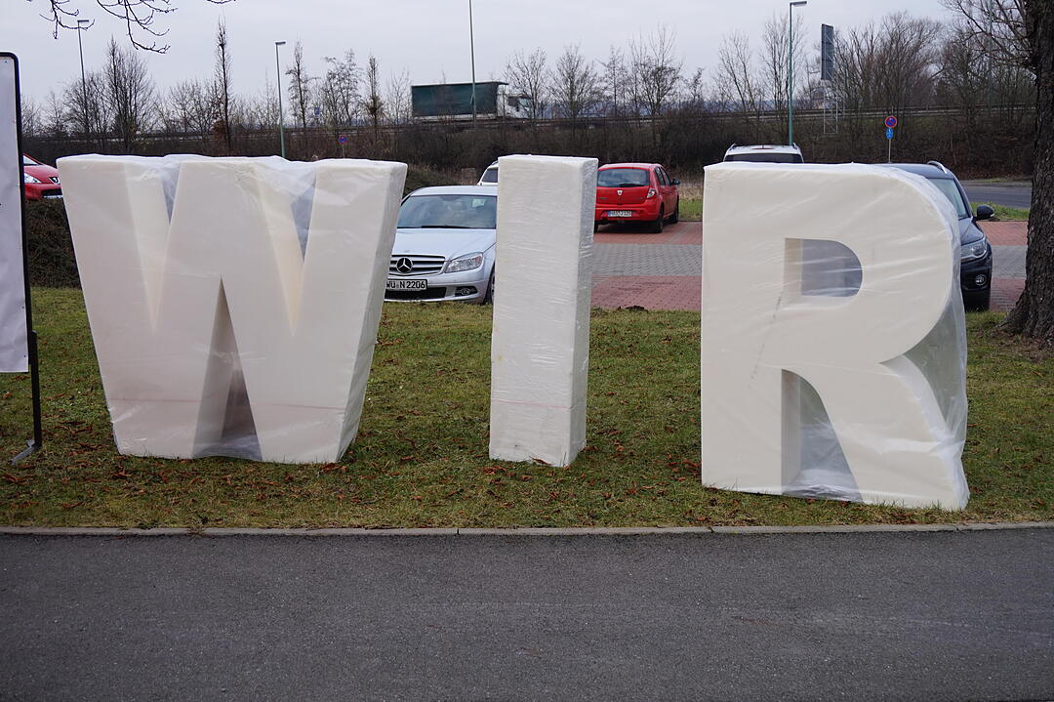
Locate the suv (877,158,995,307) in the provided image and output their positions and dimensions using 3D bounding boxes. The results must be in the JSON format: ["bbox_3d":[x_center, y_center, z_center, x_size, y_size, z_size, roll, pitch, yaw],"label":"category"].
[{"bbox_3d":[4.667,-1.526,15.838,1.830,1.690,4.430,1,10,13],"label":"suv"}]

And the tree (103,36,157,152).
[{"bbox_3d":[-22.701,-14.575,72.000,2.925,6.925,2.925,-1,10,0],"label":"tree"}]

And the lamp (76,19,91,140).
[{"bbox_3d":[-17.554,-10.106,50.514,0.600,6.100,0.220,-1,10,0],"label":"lamp"}]

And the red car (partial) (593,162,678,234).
[{"bbox_3d":[2.361,-3.469,27.814,1.780,1.530,4.030,1,10,13],"label":"red car (partial)"}]

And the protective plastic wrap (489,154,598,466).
[{"bbox_3d":[0.110,-0.273,8.203,0.559,1.954,0.550,4,11,12],"label":"protective plastic wrap"}]

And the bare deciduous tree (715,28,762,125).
[{"bbox_3d":[13.769,-17.617,82.000,2.961,6.614,2.961,-1,10,0],"label":"bare deciduous tree"}]

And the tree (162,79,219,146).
[{"bbox_3d":[-24.048,-16.893,90.000,3.927,5.166,3.927,-1,10,0],"label":"tree"}]

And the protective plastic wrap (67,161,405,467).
[{"bbox_3d":[-1.940,-0.289,8.463,2.215,1.954,0.550,2,11,7],"label":"protective plastic wrap"}]

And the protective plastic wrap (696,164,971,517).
[{"bbox_3d":[1.837,-0.132,7.486,1.487,1.954,0.550,3,11,24],"label":"protective plastic wrap"}]

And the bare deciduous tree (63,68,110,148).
[{"bbox_3d":[-28.015,-15.264,80.000,2.889,5.336,2.889,-1,10,0],"label":"bare deciduous tree"}]

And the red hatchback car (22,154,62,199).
[{"bbox_3d":[-9.497,-2.990,22.047,4.050,1.470,1.760,5,12,32],"label":"red hatchback car"}]

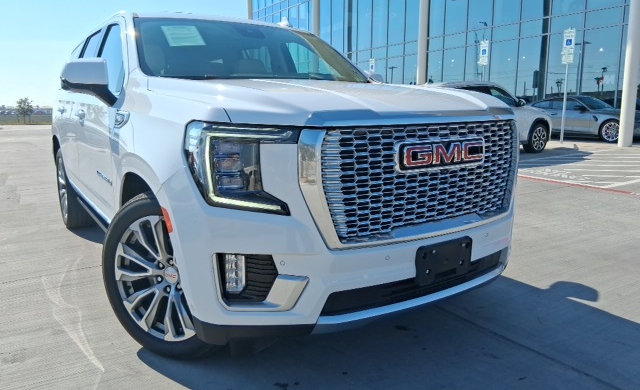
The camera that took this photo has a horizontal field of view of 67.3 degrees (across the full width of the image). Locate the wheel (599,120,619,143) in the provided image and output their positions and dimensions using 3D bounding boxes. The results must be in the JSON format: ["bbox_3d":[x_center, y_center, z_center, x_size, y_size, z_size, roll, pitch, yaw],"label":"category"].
[{"bbox_3d":[8.095,-1.741,13.255,0.240,0.660,0.660,-7,12,-30],"label":"wheel"}]

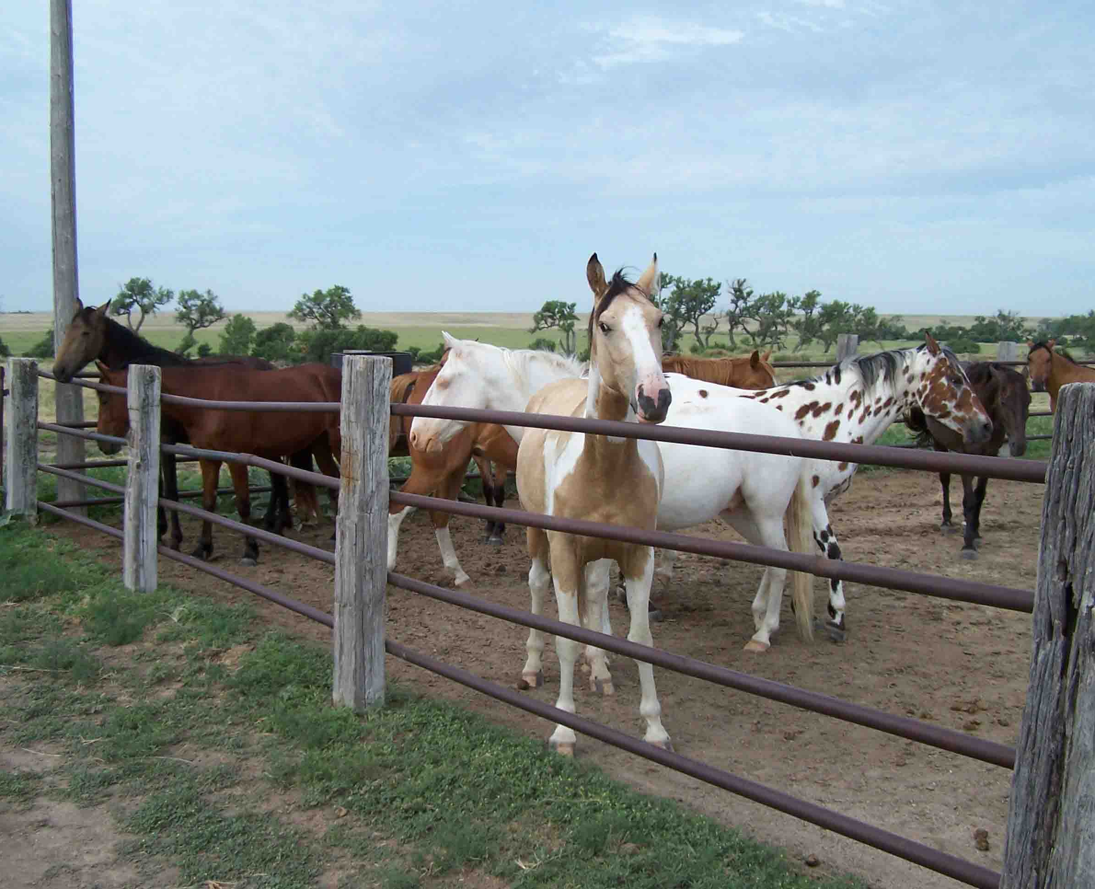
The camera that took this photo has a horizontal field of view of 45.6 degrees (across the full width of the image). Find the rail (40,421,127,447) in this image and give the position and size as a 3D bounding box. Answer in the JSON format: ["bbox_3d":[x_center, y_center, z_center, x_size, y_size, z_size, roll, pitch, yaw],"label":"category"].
[{"bbox_3d":[-3.698,-0.096,10.225,0.058,0.058,3.000,-2,4,-32],"label":"rail"}]

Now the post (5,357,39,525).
[{"bbox_3d":[-4.672,-0.032,11.528,0.235,1.451,0.235,-3,7,-37],"label":"post"}]

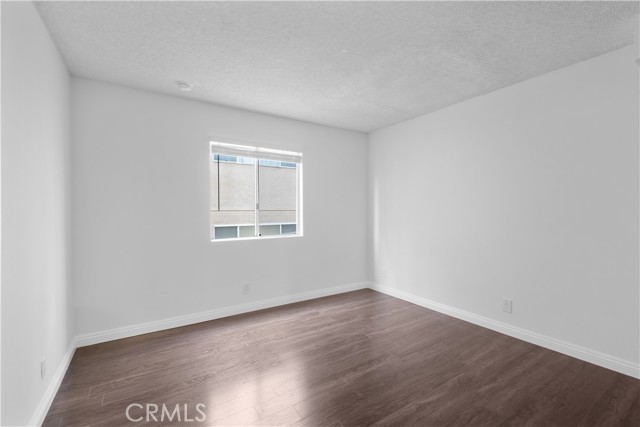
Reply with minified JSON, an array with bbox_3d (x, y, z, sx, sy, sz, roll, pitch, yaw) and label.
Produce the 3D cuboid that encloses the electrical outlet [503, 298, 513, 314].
[{"bbox_3d":[1.847,0.911,2.625,0.011,0.126,0.079,-1,1,-33],"label":"electrical outlet"}]

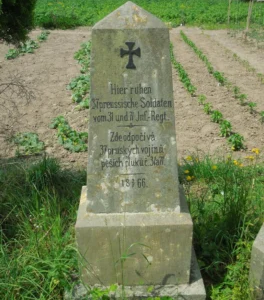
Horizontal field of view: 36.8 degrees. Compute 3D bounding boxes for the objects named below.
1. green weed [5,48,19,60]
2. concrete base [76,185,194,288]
[{"bbox_3d":[-2.400,-1.902,7.900,0.280,0.190,0.280,-8,26,-15],"label":"green weed"},{"bbox_3d":[0.011,0.402,1.969,0.515,0.376,0.349,-1,25,-1],"label":"concrete base"}]

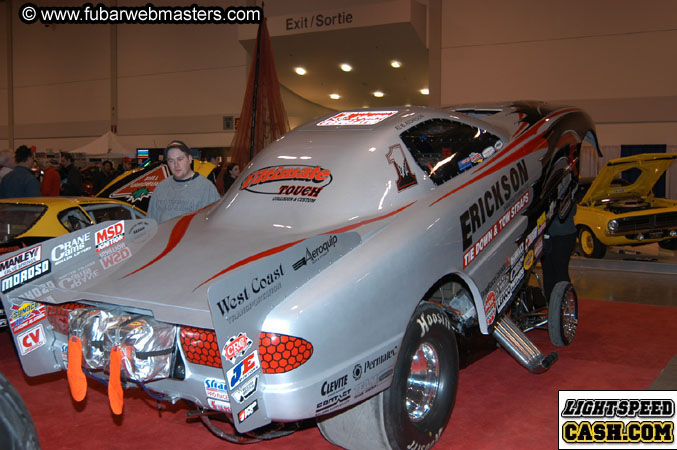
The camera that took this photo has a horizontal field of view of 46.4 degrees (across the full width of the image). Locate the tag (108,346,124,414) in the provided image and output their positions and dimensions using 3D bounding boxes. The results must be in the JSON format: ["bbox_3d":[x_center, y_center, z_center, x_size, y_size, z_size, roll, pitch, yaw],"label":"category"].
[{"bbox_3d":[-0.990,0.689,3.520,0.080,0.305,0.030,1,5,12],"label":"tag"}]

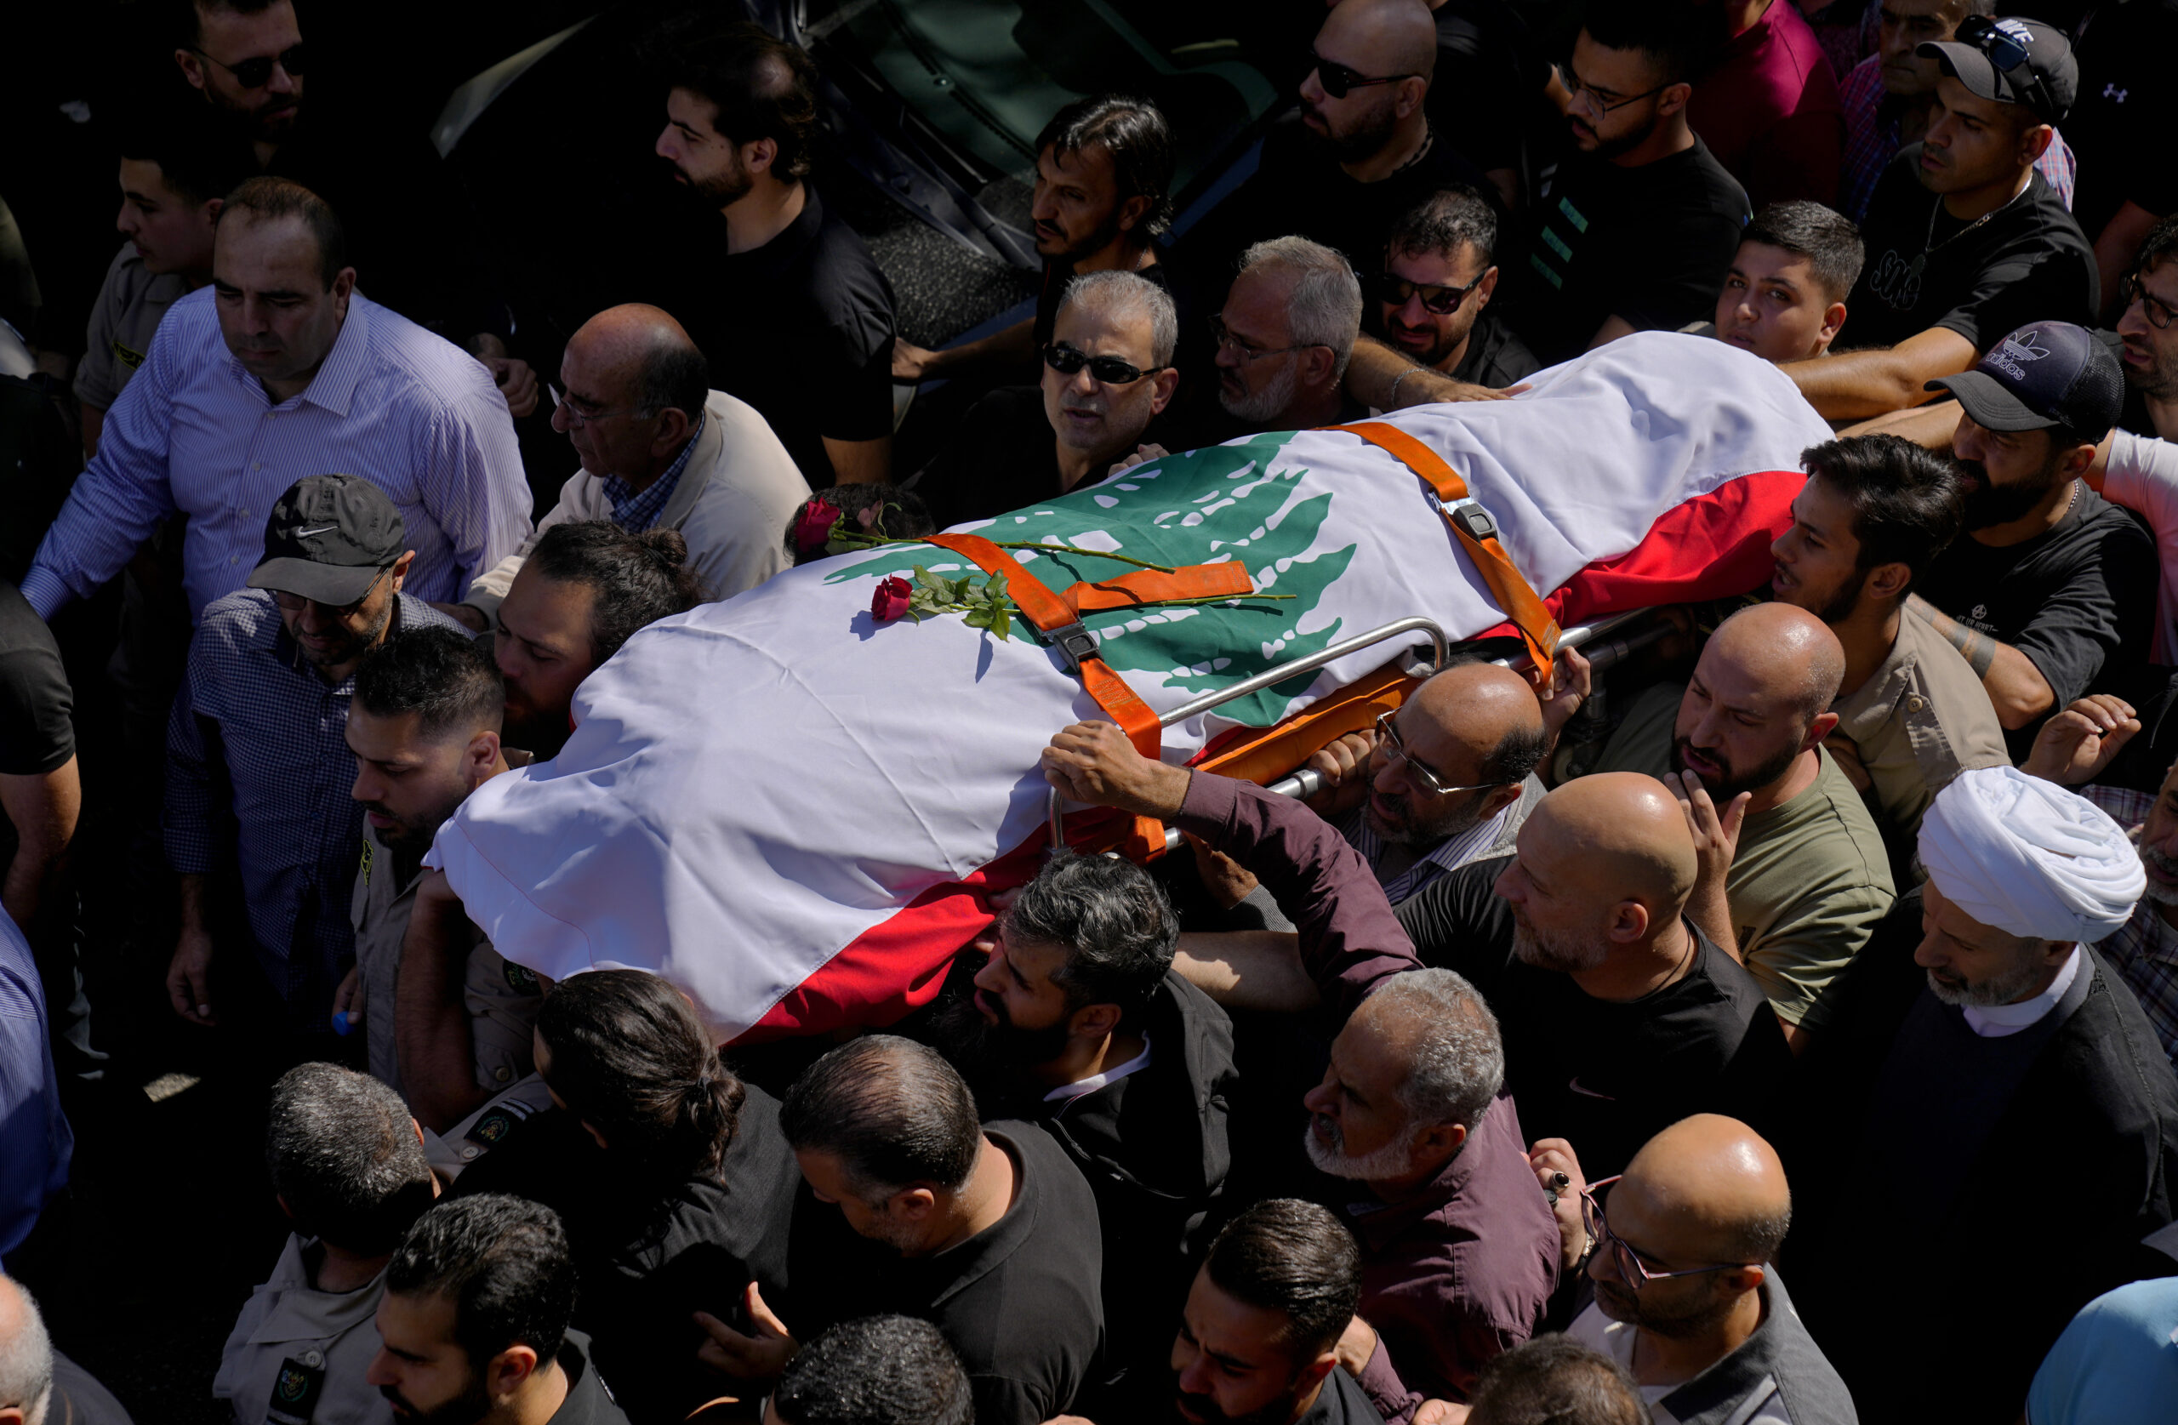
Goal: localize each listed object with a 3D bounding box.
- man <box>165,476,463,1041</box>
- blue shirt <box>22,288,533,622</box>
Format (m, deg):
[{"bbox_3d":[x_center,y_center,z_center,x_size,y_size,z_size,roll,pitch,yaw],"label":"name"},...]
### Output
[{"bbox_3d":[-0.963,0.352,5.703,0.520,1.720,0.340,16,39,20],"label":"man"},{"bbox_3d":[-1.080,-0.204,5.781,0.700,0.720,0.420,15,42,17],"label":"blue shirt"}]

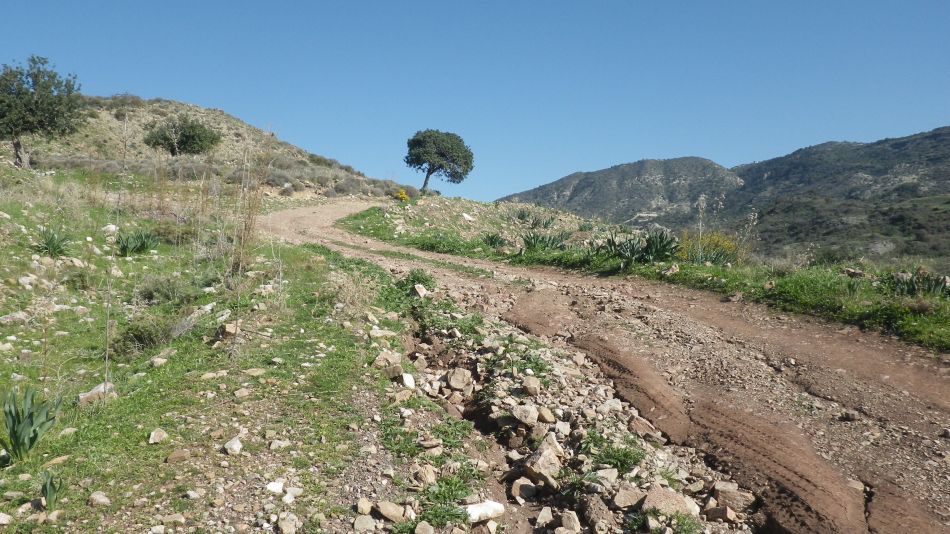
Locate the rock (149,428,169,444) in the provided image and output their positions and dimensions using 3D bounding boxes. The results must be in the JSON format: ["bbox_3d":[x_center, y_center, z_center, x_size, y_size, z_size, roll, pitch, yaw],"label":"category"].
[{"bbox_3d":[-2.132,1.142,4.750,0.120,0.090,0.100,-1,1,-24],"label":"rock"}]

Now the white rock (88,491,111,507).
[{"bbox_3d":[-2.021,1.250,3.800,0.115,0.075,0.095,-1,1,-28],"label":"white rock"}]

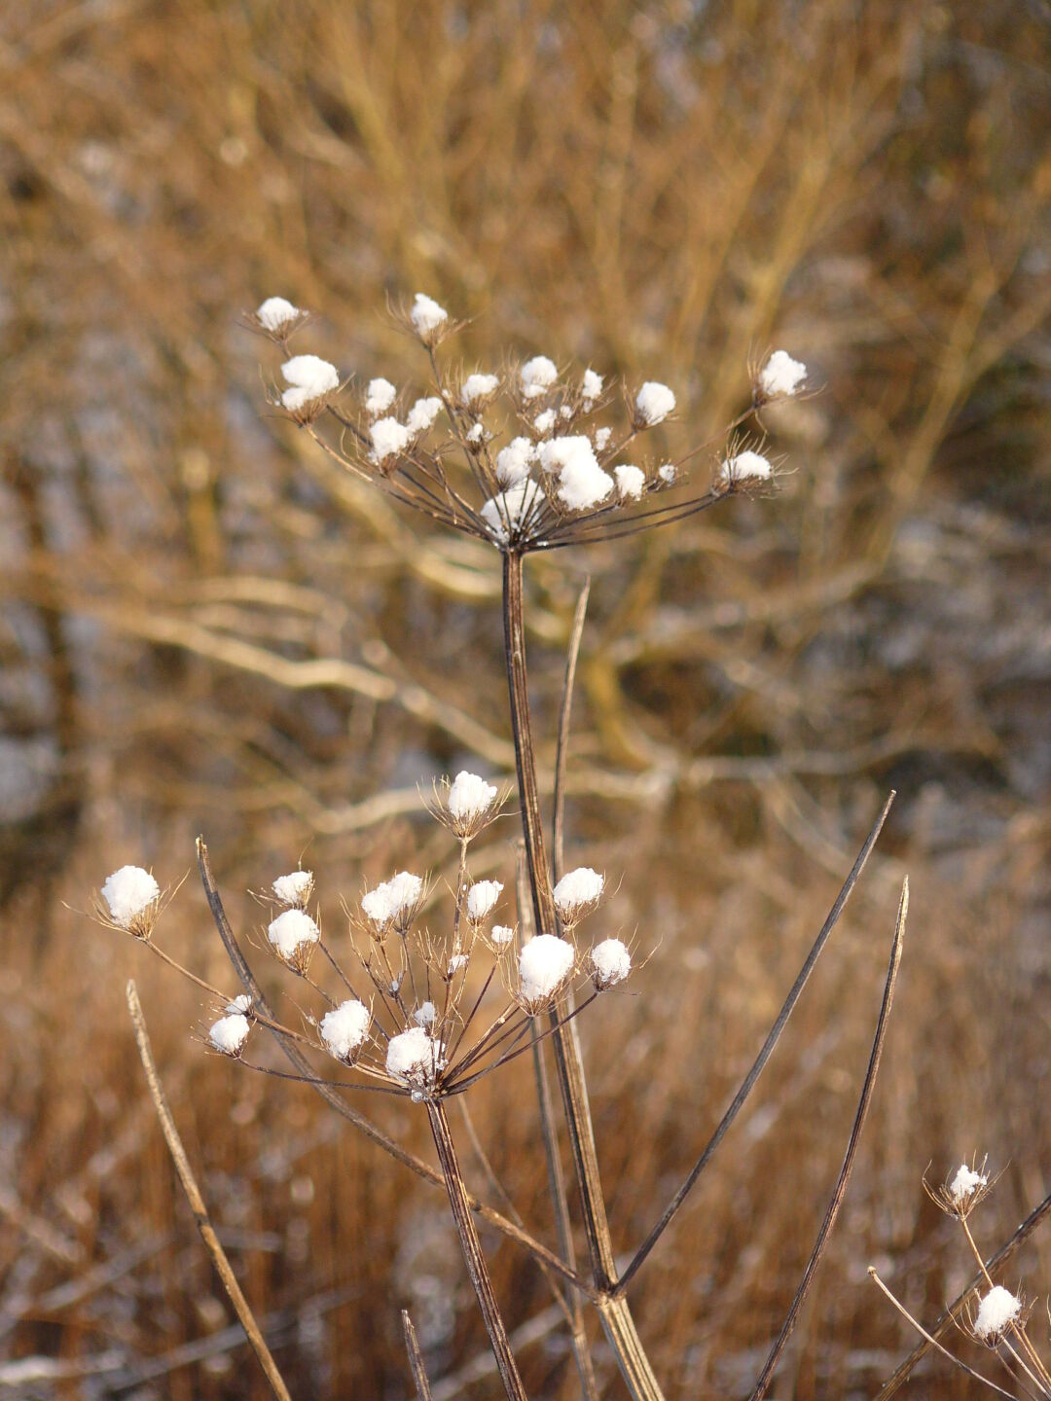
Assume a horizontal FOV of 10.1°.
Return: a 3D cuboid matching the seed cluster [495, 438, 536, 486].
[{"bbox_3d":[-0.003,-0.074,1.860,0.013,0.015,0.012,0,6,0],"label":"seed cluster"}]

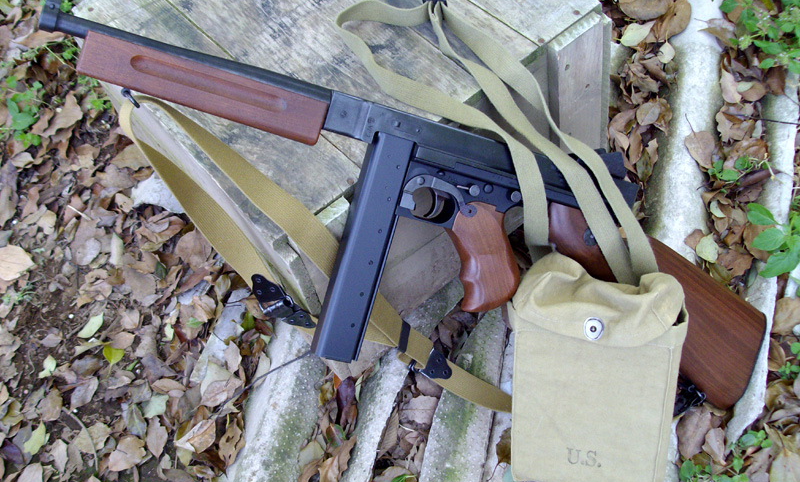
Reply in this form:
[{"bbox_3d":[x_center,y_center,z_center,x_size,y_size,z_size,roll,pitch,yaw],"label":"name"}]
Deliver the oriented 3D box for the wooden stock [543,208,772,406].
[{"bbox_3d":[0.279,0.057,0.919,0.114,0.332,0.043,-56,19,-1],"label":"wooden stock"}]

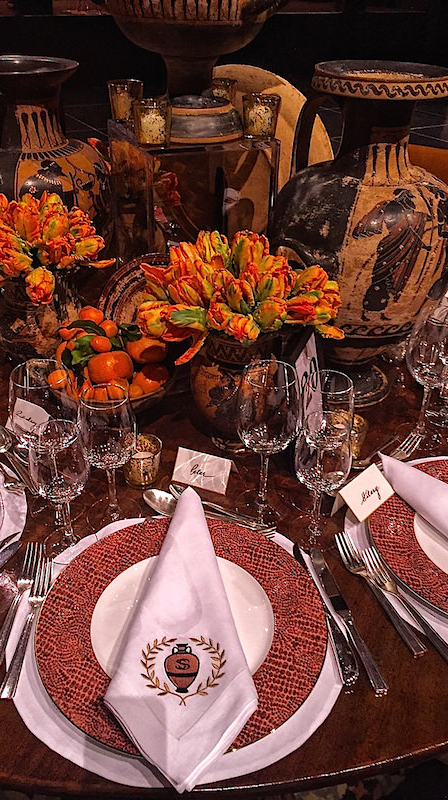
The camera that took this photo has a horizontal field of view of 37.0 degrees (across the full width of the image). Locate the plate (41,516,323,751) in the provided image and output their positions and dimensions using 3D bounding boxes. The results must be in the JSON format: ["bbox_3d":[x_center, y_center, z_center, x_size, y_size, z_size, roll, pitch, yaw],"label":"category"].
[{"bbox_3d":[-0.047,0.263,0.790,0.335,0.024,0.335,1,34,-1],"label":"plate"}]

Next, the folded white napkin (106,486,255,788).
[{"bbox_3d":[-0.043,0.240,0.774,0.165,0.060,0.385,1,34,0],"label":"folded white napkin"}]

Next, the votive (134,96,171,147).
[{"bbox_3d":[-0.114,-0.443,1.073,0.060,0.063,0.060,-1,34,-5],"label":"votive"}]

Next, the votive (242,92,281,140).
[{"bbox_3d":[0.060,-0.463,1.102,0.060,0.063,0.060,3,34,2],"label":"votive"}]

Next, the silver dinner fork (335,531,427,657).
[{"bbox_3d":[0.194,0.237,0.846,0.024,0.018,0.201,-9,36,-16],"label":"silver dinner fork"}]

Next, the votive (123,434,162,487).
[{"bbox_3d":[-0.124,0.094,1.005,0.059,0.063,0.059,-3,34,-7],"label":"votive"}]

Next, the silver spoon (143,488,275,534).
[{"bbox_3d":[-0.024,0.158,0.949,0.200,0.022,0.042,13,35,17],"label":"silver spoon"}]

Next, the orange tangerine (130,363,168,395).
[{"bbox_3d":[-0.122,-0.034,1.111,0.063,0.056,0.063,2,34,0],"label":"orange tangerine"}]

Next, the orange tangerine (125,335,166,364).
[{"bbox_3d":[-0.134,-0.089,1.157,0.068,0.058,0.068,2,34,0],"label":"orange tangerine"}]

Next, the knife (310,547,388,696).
[{"bbox_3d":[0.145,0.260,0.816,0.021,0.011,0.216,-7,35,-12],"label":"knife"}]

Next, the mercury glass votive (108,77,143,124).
[{"bbox_3d":[-0.202,-0.607,1.353,0.073,0.082,0.073,-3,34,-7],"label":"mercury glass votive"}]

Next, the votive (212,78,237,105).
[{"bbox_3d":[-0.002,-0.577,1.266,0.061,0.063,0.061,2,34,0],"label":"votive"}]

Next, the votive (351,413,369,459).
[{"bbox_3d":[0.205,0.057,1.079,0.057,0.066,0.057,10,35,11],"label":"votive"}]

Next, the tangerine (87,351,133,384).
[{"bbox_3d":[-0.181,-0.051,1.076,0.072,0.058,0.072,-4,34,-9],"label":"tangerine"}]

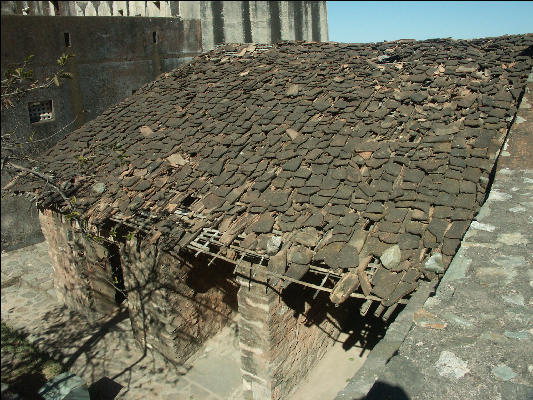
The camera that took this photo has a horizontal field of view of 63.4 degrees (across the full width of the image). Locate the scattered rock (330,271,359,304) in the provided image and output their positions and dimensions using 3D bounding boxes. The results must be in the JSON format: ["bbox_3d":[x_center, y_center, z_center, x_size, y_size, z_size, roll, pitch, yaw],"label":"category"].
[{"bbox_3d":[0.969,1.100,5.358,0.180,0.110,0.430,22,56,36],"label":"scattered rock"}]

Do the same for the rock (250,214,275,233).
[{"bbox_3d":[-0.061,0.358,6.572,0.280,0.050,0.340,3,47,23],"label":"rock"}]

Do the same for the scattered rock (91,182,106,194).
[{"bbox_3d":[-3.239,-0.222,8.314,0.270,0.120,0.200,23,57,37],"label":"scattered rock"}]

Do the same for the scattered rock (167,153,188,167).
[{"bbox_3d":[-1.724,-0.785,8.354,0.240,0.060,0.420,-34,44,-15],"label":"scattered rock"}]

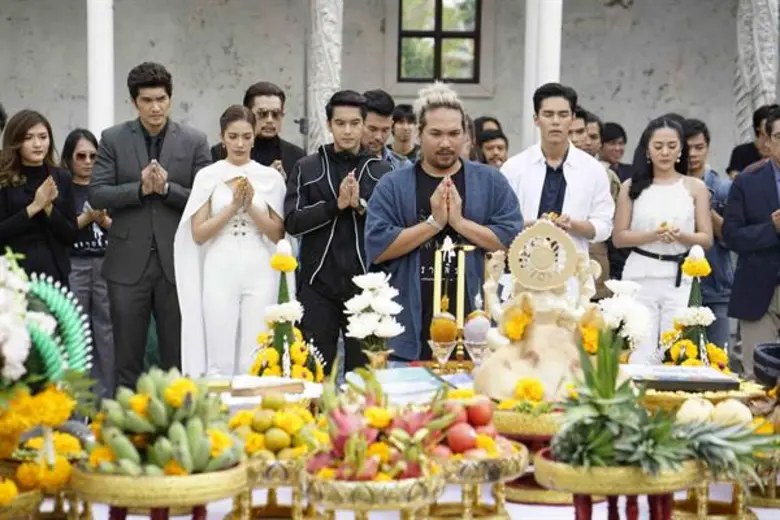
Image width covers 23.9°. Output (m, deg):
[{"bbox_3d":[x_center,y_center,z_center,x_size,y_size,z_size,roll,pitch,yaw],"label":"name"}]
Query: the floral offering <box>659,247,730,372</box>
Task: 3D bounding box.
[{"bbox_3d":[0.860,0.143,5.200,0.205,0.370,0.200,0,5,0],"label":"floral offering"}]

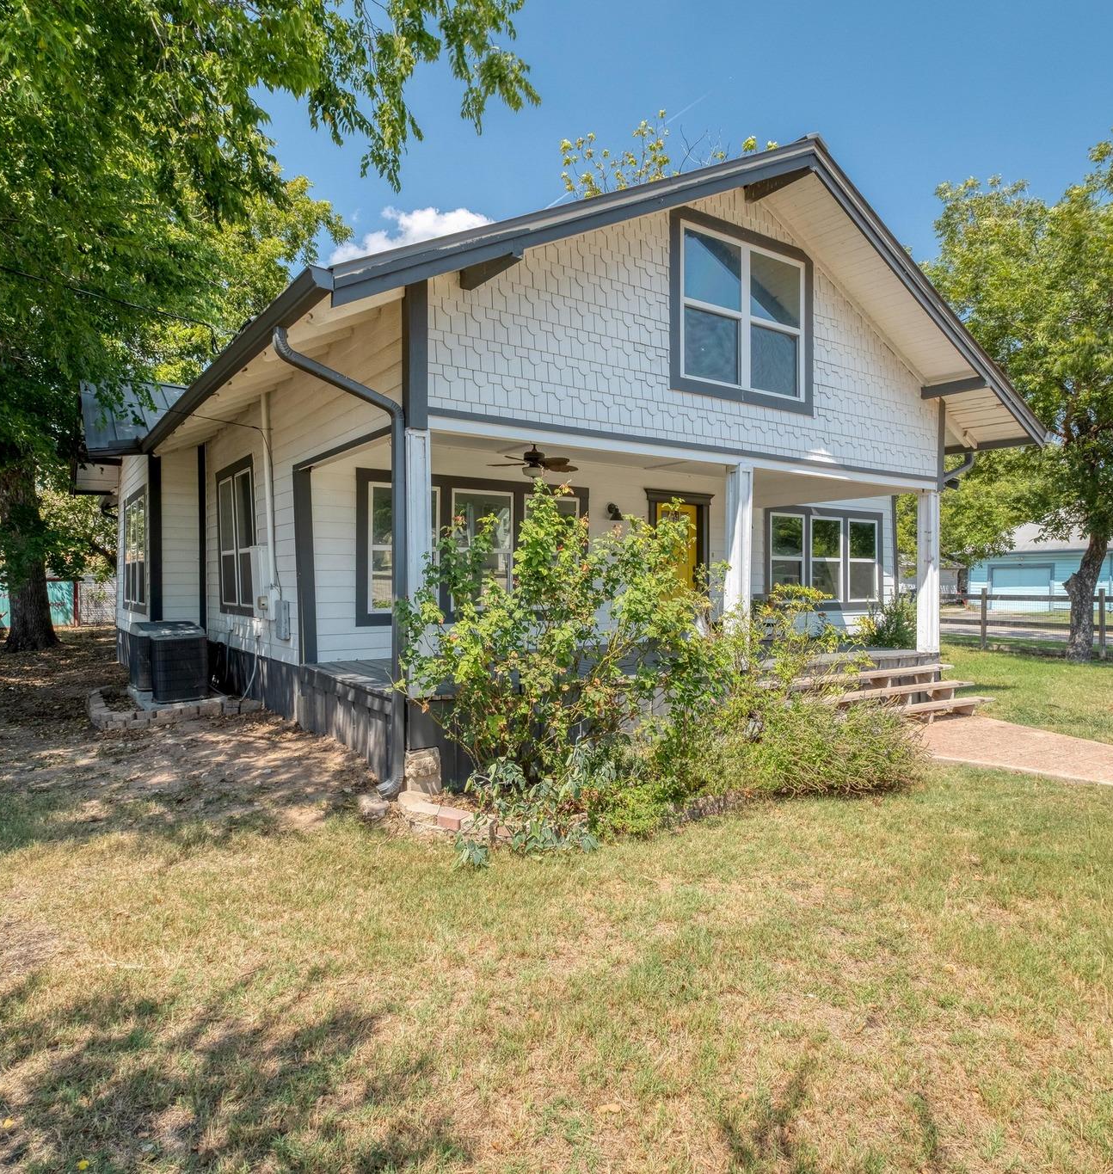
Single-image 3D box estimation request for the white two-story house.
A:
[{"bbox_3d":[-1.717,-1.378,12.260,10.248,5.850,13.472,0,0,-33],"label":"white two-story house"}]

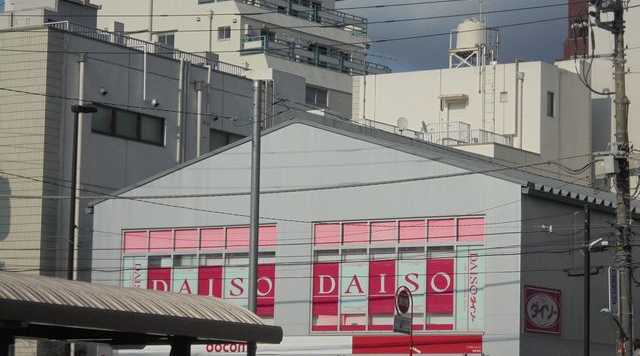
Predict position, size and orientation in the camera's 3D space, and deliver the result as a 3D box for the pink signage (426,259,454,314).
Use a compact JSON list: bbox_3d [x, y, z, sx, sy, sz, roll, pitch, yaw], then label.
[{"bbox_3d":[3.094,2.790,58.114,0.810,1.420,0.050,-3,-8,33],"label":"pink signage"}]

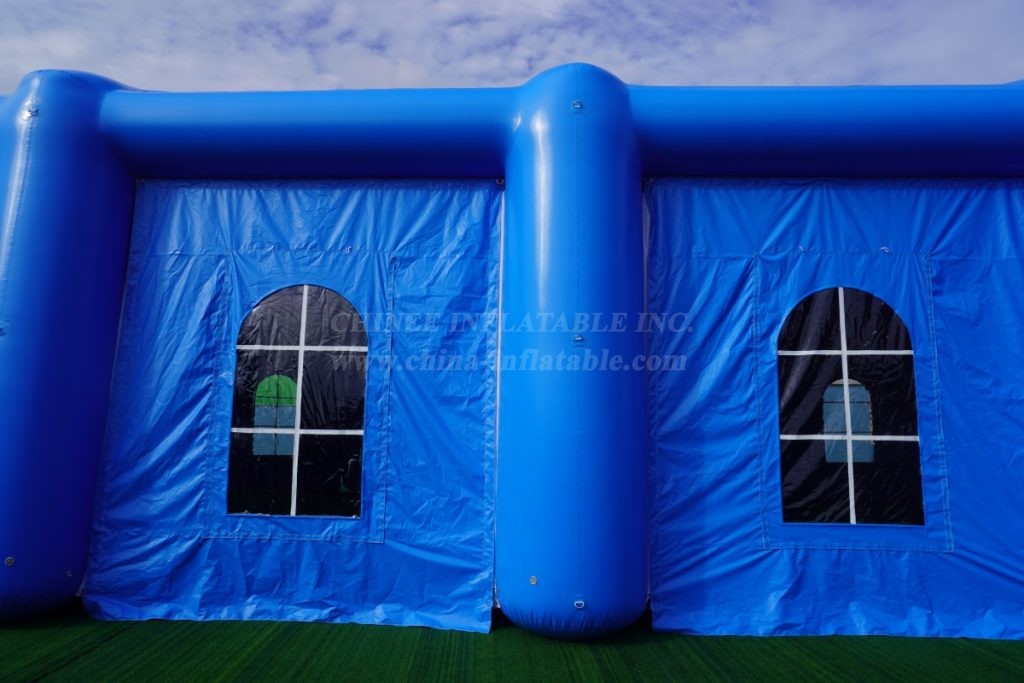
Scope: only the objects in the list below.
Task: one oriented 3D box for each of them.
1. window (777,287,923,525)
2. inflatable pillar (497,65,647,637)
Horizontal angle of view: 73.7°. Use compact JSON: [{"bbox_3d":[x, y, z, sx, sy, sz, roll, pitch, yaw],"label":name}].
[{"bbox_3d":[2.372,0.439,4.819,0.959,1.663,0.040,0,-7,2],"label":"window"},{"bbox_3d":[0.444,-0.018,5.009,1.040,4.163,1.040,1,-8,2],"label":"inflatable pillar"}]

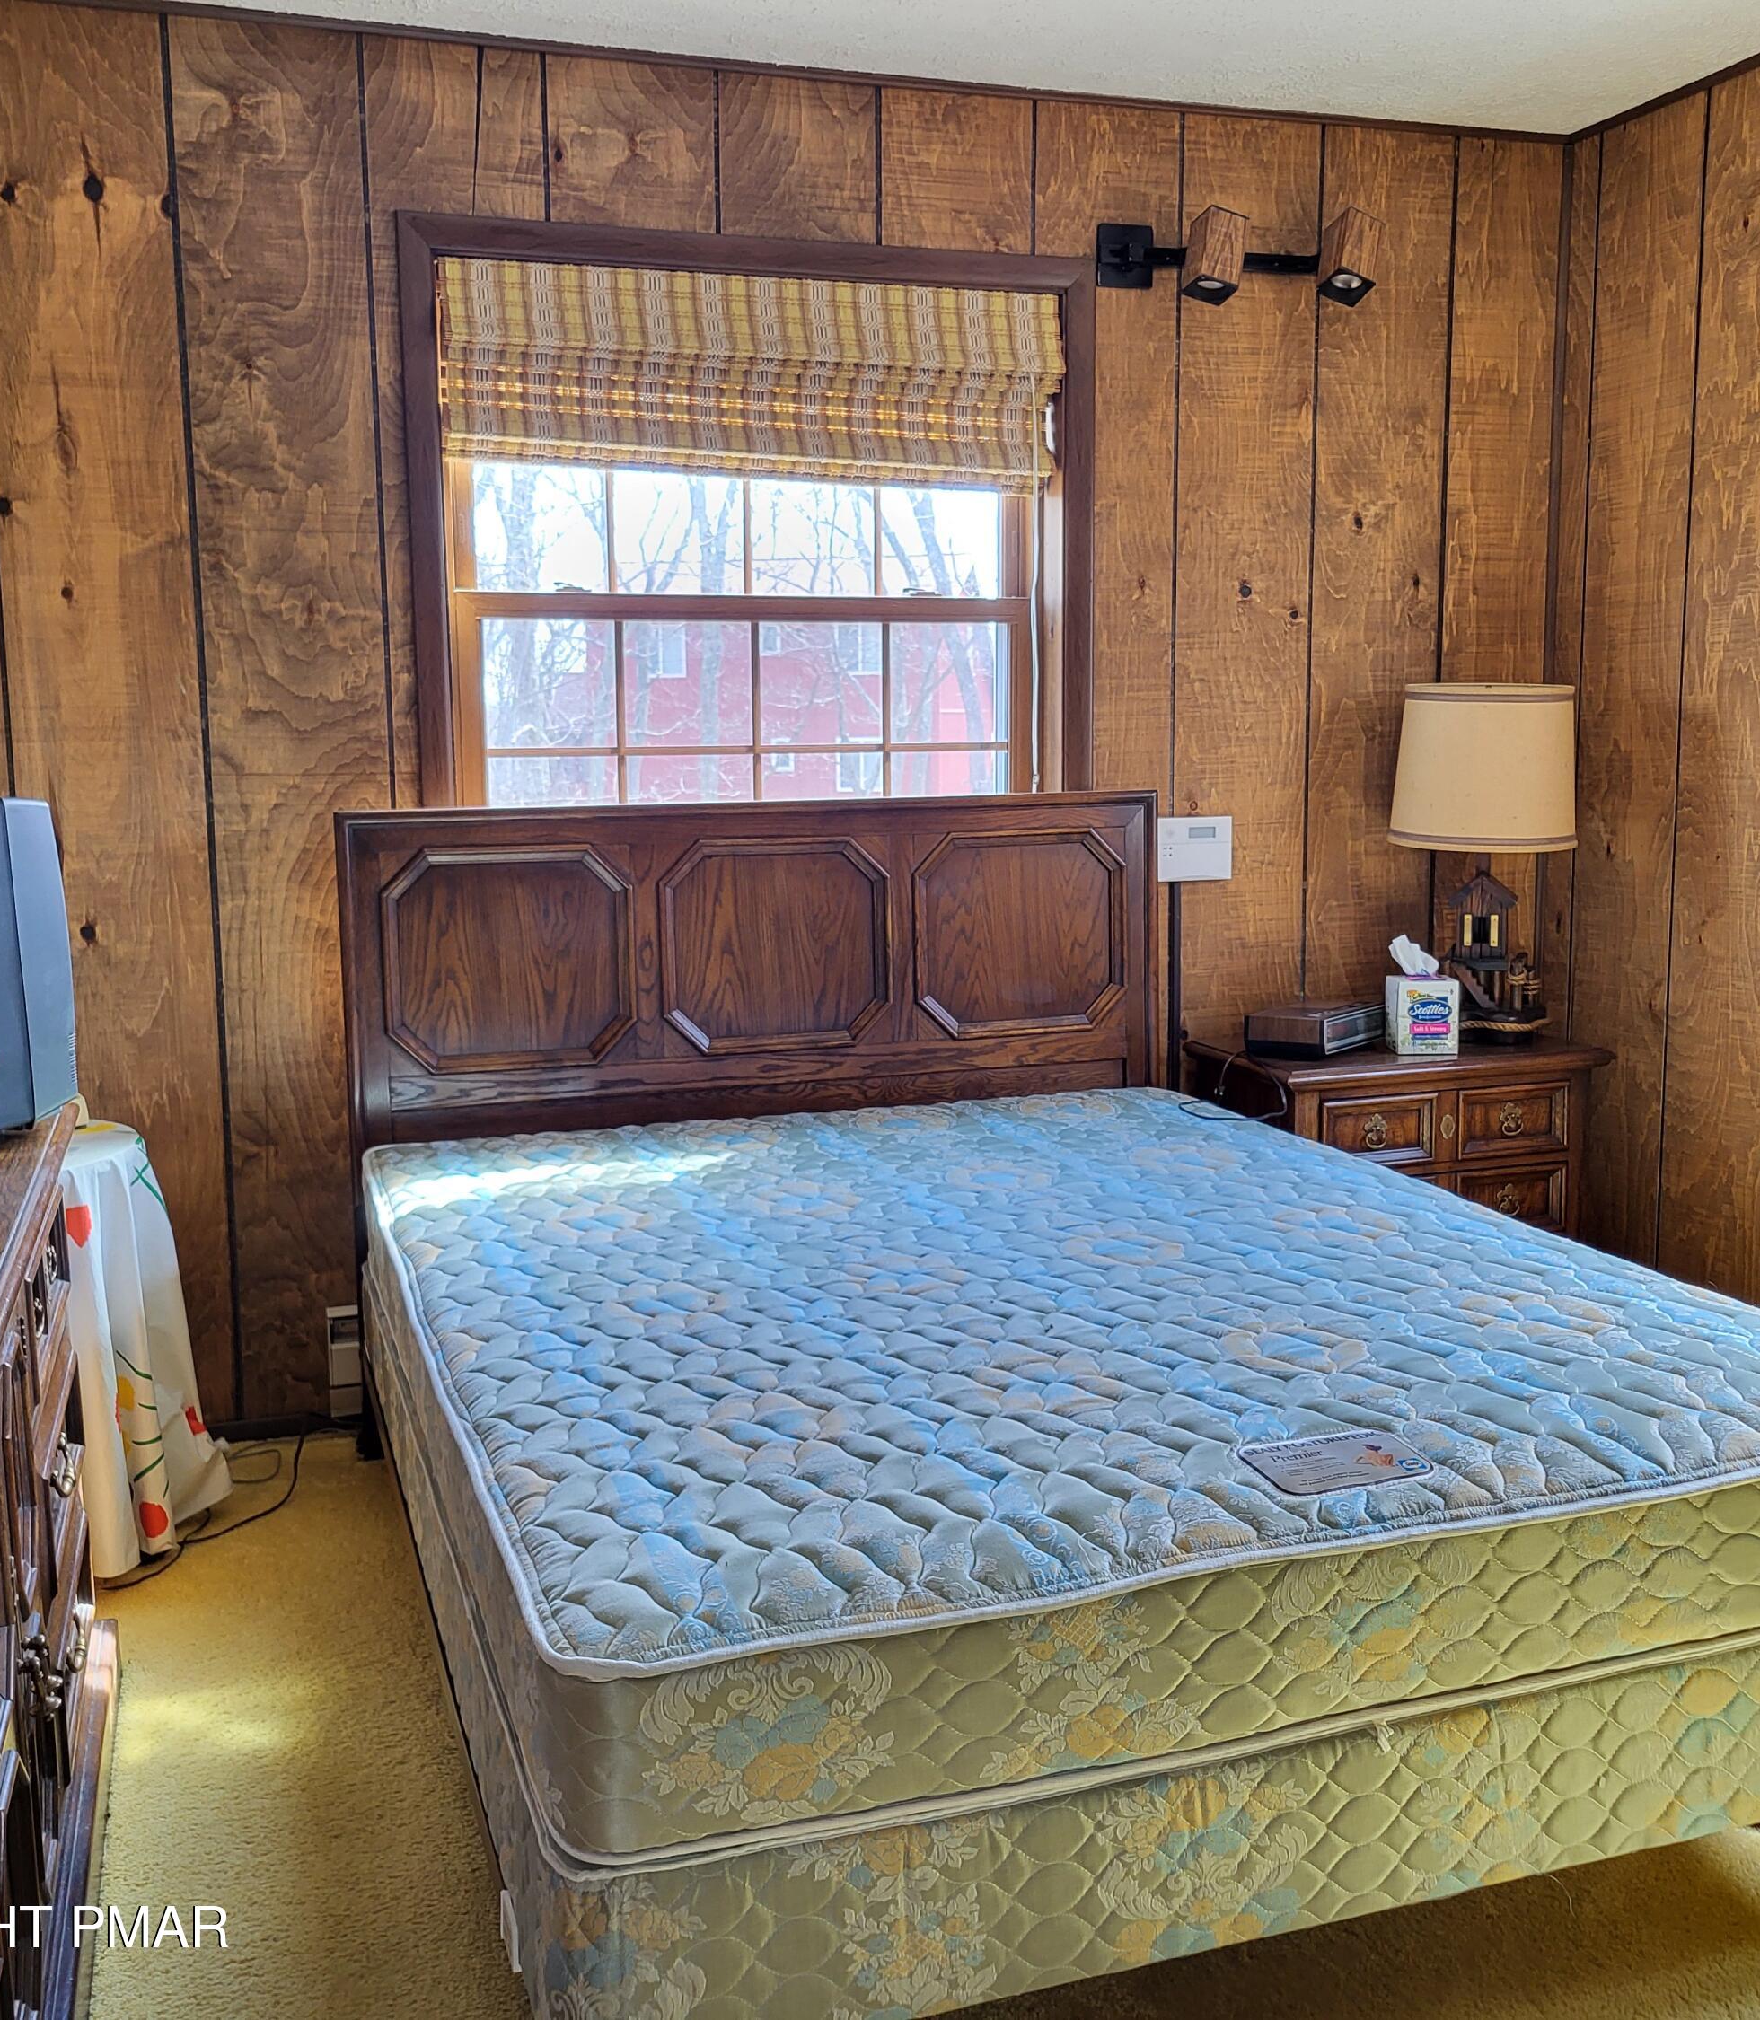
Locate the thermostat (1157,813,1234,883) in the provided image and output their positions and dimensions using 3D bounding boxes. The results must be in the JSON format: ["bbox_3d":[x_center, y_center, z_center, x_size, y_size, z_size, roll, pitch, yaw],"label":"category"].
[{"bbox_3d":[0.634,-0.318,4.025,0.173,0.129,0.032,-3,9,-18],"label":"thermostat"}]

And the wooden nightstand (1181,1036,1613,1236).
[{"bbox_3d":[0.991,0.378,3.984,0.683,0.611,0.436,-3,9,-18],"label":"wooden nightstand"}]

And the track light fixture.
[{"bbox_3d":[0.688,-1.420,3.821,0.540,0.173,0.163,-3,9,-18],"label":"track light fixture"}]

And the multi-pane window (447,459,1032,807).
[{"bbox_3d":[-0.226,-0.750,3.789,1.153,1.153,0.099,-3,9,-18],"label":"multi-pane window"}]

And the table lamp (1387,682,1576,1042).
[{"bbox_3d":[1.177,-0.284,3.974,0.358,0.703,0.358,-3,9,-18],"label":"table lamp"}]

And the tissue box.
[{"bbox_3d":[1.045,0.011,3.906,0.114,0.137,0.112,-1,8,-2],"label":"tissue box"}]

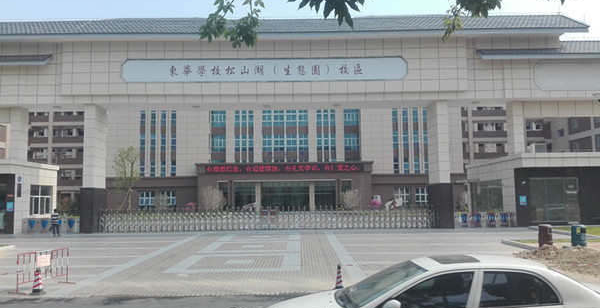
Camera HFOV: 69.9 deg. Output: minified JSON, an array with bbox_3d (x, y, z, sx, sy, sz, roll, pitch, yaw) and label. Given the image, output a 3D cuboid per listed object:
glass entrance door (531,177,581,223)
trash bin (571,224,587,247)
[{"bbox_3d":[16.783,3.045,28.186,3.212,2.958,0.120,-1,-5,0],"label":"glass entrance door"},{"bbox_3d":[12.031,3.503,18.564,0.480,0.950,0.400,0,-5,-3],"label":"trash bin"}]

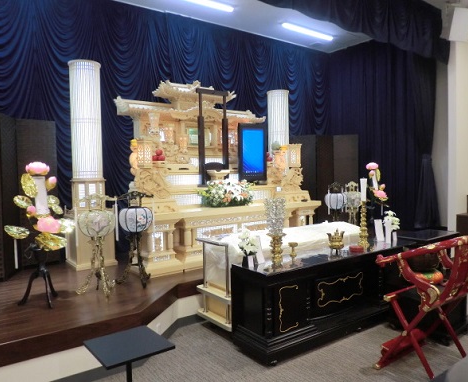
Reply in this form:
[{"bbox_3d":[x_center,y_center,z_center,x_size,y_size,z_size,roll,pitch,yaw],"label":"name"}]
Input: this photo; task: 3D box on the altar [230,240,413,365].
[{"bbox_3d":[0.946,0.956,3.713,2.020,0.700,0.520,-3,3,-35],"label":"altar"}]

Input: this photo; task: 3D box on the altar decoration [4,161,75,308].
[{"bbox_3d":[-1.685,0.362,3.327,0.520,1.220,0.500,-3,3,-35],"label":"altar decoration"}]

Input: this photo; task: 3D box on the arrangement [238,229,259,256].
[{"bbox_3d":[0.138,0.408,3.155,0.165,0.235,0.165,-3,3,-35],"label":"arrangement"}]

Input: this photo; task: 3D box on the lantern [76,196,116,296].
[{"bbox_3d":[-1.289,0.494,3.607,0.380,0.920,0.370,-3,3,-35],"label":"lantern"}]

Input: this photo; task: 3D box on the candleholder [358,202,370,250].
[{"bbox_3d":[1.340,0.345,3.937,0.120,0.490,0.120,-3,3,-35],"label":"candleholder"}]

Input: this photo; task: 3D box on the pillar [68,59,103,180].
[{"bbox_3d":[-1.793,-0.819,4.652,0.370,1.420,0.370,-3,3,-35],"label":"pillar"}]

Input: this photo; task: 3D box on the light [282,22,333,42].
[{"bbox_3d":[1.296,-2.684,6.570,1.260,0.090,0.110,-3,3,-35],"label":"light"}]

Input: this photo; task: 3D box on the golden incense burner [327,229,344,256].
[{"bbox_3d":[0.998,0.477,3.723,0.160,0.255,0.155,-3,3,-35],"label":"golden incense burner"}]

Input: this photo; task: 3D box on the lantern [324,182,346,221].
[{"bbox_3d":[1.504,0.352,5.681,0.370,0.930,0.360,-3,3,-35],"label":"lantern"}]

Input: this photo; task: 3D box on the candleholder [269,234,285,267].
[{"bbox_3d":[0.379,0.495,3.253,0.135,0.290,0.135,-1,3,0],"label":"candleholder"}]

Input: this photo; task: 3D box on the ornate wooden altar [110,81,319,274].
[{"bbox_3d":[-0.195,-0.330,5.207,2.680,2.380,1.360,-3,3,-35],"label":"ornate wooden altar"}]

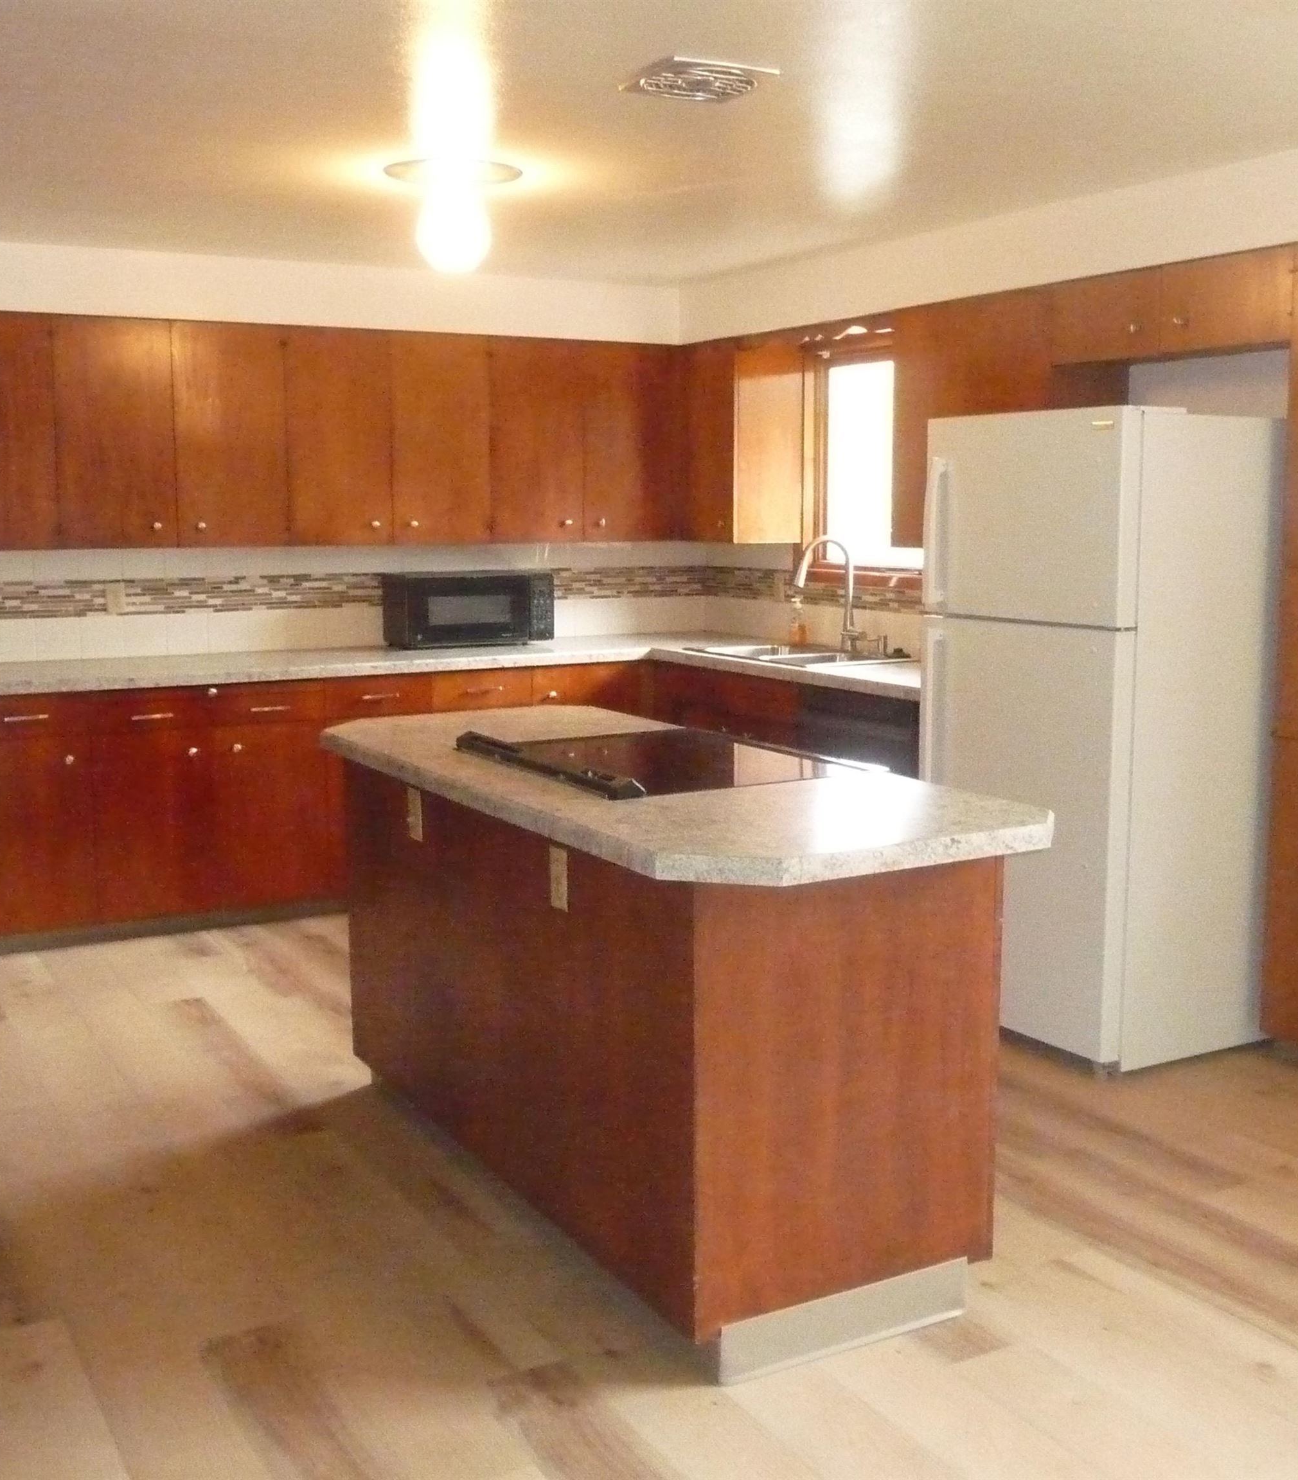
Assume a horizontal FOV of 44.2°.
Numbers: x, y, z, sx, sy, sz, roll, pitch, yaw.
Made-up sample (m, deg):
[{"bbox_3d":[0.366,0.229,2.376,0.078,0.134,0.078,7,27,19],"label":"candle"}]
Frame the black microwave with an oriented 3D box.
[{"bbox_3d":[-0.708,-0.502,6.293,0.590,0.270,0.325,-4,9,-24],"label":"black microwave"}]

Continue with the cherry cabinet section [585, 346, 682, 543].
[{"bbox_3d":[-0.141,-1.188,6.436,0.430,0.762,0.307,-5,10,-29],"label":"cherry cabinet section"}]

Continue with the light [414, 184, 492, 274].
[{"bbox_3d":[-0.501,-1.322,4.103,0.200,0.240,0.200,0,8,0],"label":"light"}]

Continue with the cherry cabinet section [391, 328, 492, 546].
[{"bbox_3d":[-0.842,-1.129,6.041,0.390,0.762,0.307,-5,10,-29],"label":"cherry cabinet section"}]

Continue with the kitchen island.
[{"bbox_3d":[-0.047,0.505,3.381,0.792,0.942,1.899,-5,9,-29],"label":"kitchen island"}]

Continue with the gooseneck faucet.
[{"bbox_3d":[0.689,-0.535,5.889,0.280,0.435,0.140,-5,9,-30],"label":"gooseneck faucet"}]

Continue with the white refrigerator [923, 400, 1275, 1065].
[{"bbox_3d":[1.272,-0.038,4.480,0.745,1.698,0.706,-5,9,-32],"label":"white refrigerator"}]

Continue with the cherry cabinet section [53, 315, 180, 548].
[{"bbox_3d":[-1.857,-1.044,5.469,0.387,0.762,0.307,-5,10,-29],"label":"cherry cabinet section"}]

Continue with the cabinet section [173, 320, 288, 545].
[{"bbox_3d":[-1.521,-1.072,5.658,0.387,0.762,0.307,-5,10,-29],"label":"cabinet section"}]

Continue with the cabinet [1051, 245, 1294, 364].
[{"bbox_3d":[1.530,-1.167,4.396,0.330,0.228,0.833,-5,9,-30],"label":"cabinet"}]

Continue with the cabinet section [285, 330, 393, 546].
[{"bbox_3d":[-1.182,-1.101,5.849,0.393,0.762,0.307,-5,10,-29],"label":"cabinet section"}]

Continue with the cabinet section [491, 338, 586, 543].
[{"bbox_3d":[-0.500,-1.158,6.234,0.396,0.762,0.307,-5,10,-29],"label":"cabinet section"}]

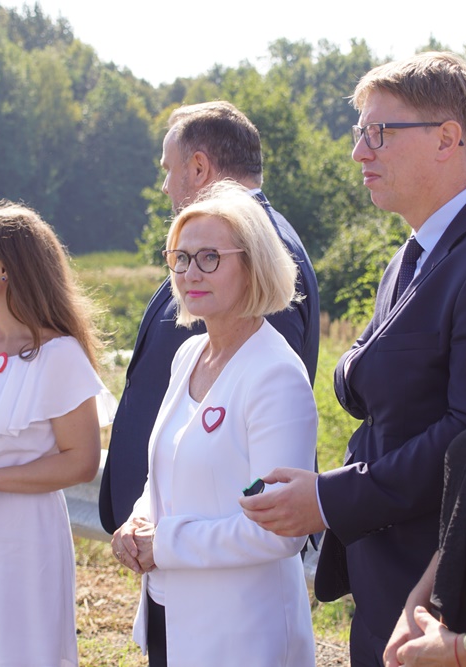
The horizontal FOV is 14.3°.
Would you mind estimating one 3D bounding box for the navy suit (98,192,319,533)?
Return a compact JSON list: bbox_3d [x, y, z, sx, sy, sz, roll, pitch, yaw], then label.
[{"bbox_3d":[-0.050,0.072,3.840,0.380,0.750,0.540,-1,3,-15],"label":"navy suit"}]

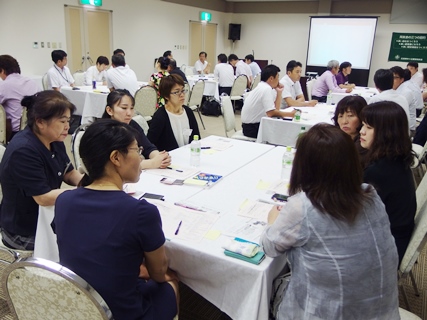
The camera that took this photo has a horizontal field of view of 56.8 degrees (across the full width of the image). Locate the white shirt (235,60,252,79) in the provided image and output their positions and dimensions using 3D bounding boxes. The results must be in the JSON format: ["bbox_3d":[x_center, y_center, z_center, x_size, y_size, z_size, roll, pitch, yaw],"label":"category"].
[{"bbox_3d":[0.699,-2.026,9.201,0.380,0.570,0.440,12,19,31],"label":"white shirt"}]

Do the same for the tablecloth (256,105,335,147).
[{"bbox_3d":[1.507,-0.248,5.042,1.200,0.700,1.800,11,19,27],"label":"tablecloth"}]

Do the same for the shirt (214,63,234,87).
[{"bbox_3d":[0.242,-1.861,8.701,0.440,0.540,0.300,-5,18,-24],"label":"shirt"}]

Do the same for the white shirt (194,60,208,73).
[{"bbox_3d":[-0.293,-2.373,10.501,0.420,0.533,0.280,0,17,-8],"label":"white shirt"}]

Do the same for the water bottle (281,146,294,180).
[{"bbox_3d":[0.453,0.021,2.395,0.066,0.211,0.066,2,17,0],"label":"water bottle"}]

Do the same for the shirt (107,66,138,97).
[{"bbox_3d":[-1.411,-1.146,6.051,0.460,0.561,0.380,-10,21,-36],"label":"shirt"}]

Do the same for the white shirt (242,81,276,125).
[{"bbox_3d":[0.533,-0.690,4.781,0.420,0.525,0.450,4,17,5],"label":"white shirt"}]

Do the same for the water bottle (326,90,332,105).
[{"bbox_3d":[1.675,-0.898,5.665,0.066,0.203,0.066,2,17,0],"label":"water bottle"}]

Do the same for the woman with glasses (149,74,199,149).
[{"bbox_3d":[-0.212,-0.075,3.323,0.720,1.220,0.470,17,22,41],"label":"woman with glasses"}]

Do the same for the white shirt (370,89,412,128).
[{"bbox_3d":[1.896,-0.503,4.301,0.480,0.541,0.360,-6,19,-27],"label":"white shirt"}]

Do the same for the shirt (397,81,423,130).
[{"bbox_3d":[2.396,-0.666,4.901,0.400,0.625,0.460,11,19,27],"label":"shirt"}]

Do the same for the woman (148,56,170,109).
[{"bbox_3d":[-1.037,-1.185,6.962,0.750,1.220,0.460,11,19,29],"label":"woman"}]

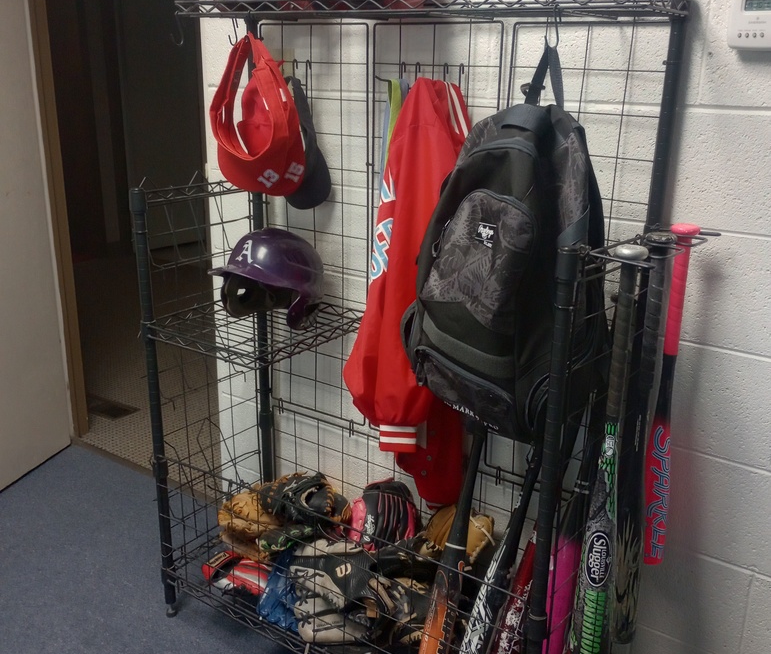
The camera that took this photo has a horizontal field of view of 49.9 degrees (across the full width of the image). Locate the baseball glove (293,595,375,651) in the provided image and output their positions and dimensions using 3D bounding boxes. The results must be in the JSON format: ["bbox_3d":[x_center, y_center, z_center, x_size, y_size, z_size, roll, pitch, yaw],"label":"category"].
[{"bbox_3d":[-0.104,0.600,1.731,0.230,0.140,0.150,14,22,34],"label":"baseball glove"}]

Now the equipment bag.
[{"bbox_3d":[0.201,-0.144,1.358,0.200,0.610,0.290,-13,22,-37],"label":"equipment bag"}]

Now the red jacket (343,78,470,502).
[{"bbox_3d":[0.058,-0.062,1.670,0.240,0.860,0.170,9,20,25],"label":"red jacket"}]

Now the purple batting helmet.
[{"bbox_3d":[-0.256,-0.109,1.781,0.205,0.205,0.270,15,22,37],"label":"purple batting helmet"}]

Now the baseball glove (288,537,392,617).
[{"bbox_3d":[-0.098,0.557,1.801,0.245,0.190,0.130,1,-12,0],"label":"baseball glove"}]

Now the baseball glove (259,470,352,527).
[{"bbox_3d":[-0.187,0.392,1.895,0.250,0.130,0.180,14,22,34],"label":"baseball glove"}]

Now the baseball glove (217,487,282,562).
[{"bbox_3d":[-0.309,0.476,2.001,0.220,0.170,0.200,-4,18,-17],"label":"baseball glove"}]

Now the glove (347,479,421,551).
[{"bbox_3d":[-0.004,0.430,1.834,0.185,0.225,0.120,9,-12,20],"label":"glove"}]

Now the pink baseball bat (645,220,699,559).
[{"bbox_3d":[0.495,0.136,1.472,0.059,0.644,0.059,13,21,34],"label":"pink baseball bat"}]

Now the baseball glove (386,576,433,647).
[{"bbox_3d":[0.061,0.576,1.686,0.200,0.160,0.170,14,22,34],"label":"baseball glove"}]

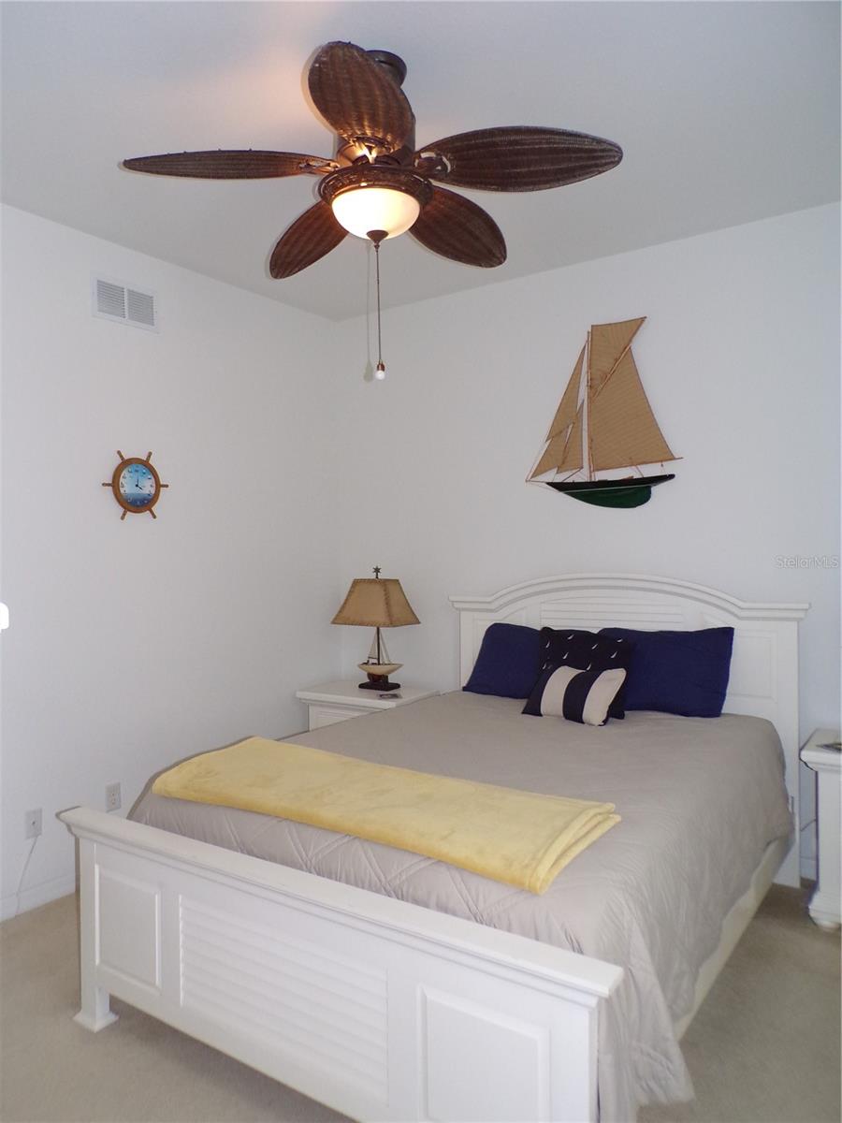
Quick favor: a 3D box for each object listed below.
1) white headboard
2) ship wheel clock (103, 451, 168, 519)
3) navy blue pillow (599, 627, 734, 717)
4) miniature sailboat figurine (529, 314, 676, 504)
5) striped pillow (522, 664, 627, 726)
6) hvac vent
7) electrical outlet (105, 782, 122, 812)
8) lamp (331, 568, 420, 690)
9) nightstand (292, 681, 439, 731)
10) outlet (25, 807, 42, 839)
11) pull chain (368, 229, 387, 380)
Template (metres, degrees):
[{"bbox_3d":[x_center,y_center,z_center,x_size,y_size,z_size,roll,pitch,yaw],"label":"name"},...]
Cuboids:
[{"bbox_3d":[0.875,0.690,3.604,1.660,1.265,0.115,0,1,35],"label":"white headboard"},{"bbox_3d":[-1.247,-0.331,3.452,0.040,0.303,0.338,0,1,35],"label":"ship wheel clock"},{"bbox_3d":[1.020,0.457,3.331,0.595,0.390,0.180,0,-16,35],"label":"navy blue pillow"},{"bbox_3d":[0.835,-0.670,3.642,0.765,0.857,0.070,0,1,35],"label":"miniature sailboat figurine"},{"bbox_3d":[0.636,0.545,3.197,0.385,0.260,0.135,0,-35,40],"label":"striped pillow"},{"bbox_3d":[-1.291,-1.126,3.415,0.016,0.180,0.335,0,1,35],"label":"hvac vent"},{"bbox_3d":[-1.324,1.021,3.358,0.010,0.113,0.070,0,1,35],"label":"electrical outlet"},{"bbox_3d":[-0.235,0.361,4.268,0.415,0.670,0.275,0,1,35],"label":"lamp"},{"bbox_3d":[-0.276,1.015,4.222,0.680,0.631,0.420,0,1,35],"label":"nightstand"},{"bbox_3d":[-1.523,1.037,3.070,0.010,0.112,0.070,0,1,35],"label":"outlet"},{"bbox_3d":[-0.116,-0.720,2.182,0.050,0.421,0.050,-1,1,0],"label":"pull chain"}]

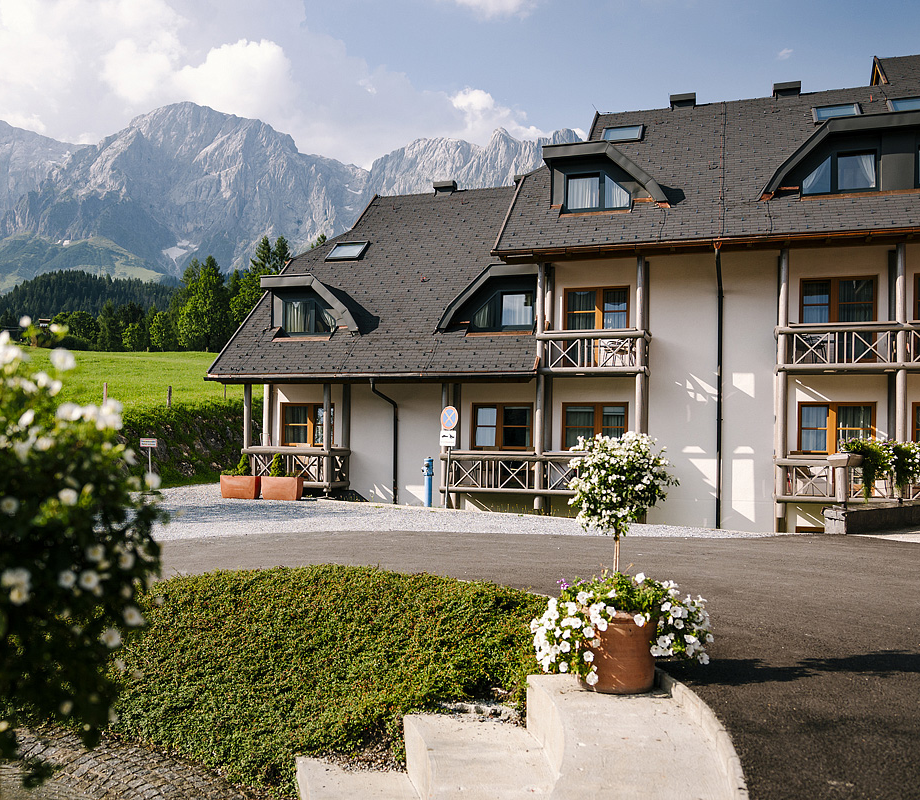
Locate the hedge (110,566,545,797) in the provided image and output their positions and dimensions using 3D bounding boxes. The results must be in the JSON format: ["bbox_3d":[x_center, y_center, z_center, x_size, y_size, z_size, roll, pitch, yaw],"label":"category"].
[{"bbox_3d":[-1.000,1.900,6.200,3.400,0.850,3.300,1,-1,0],"label":"hedge"}]

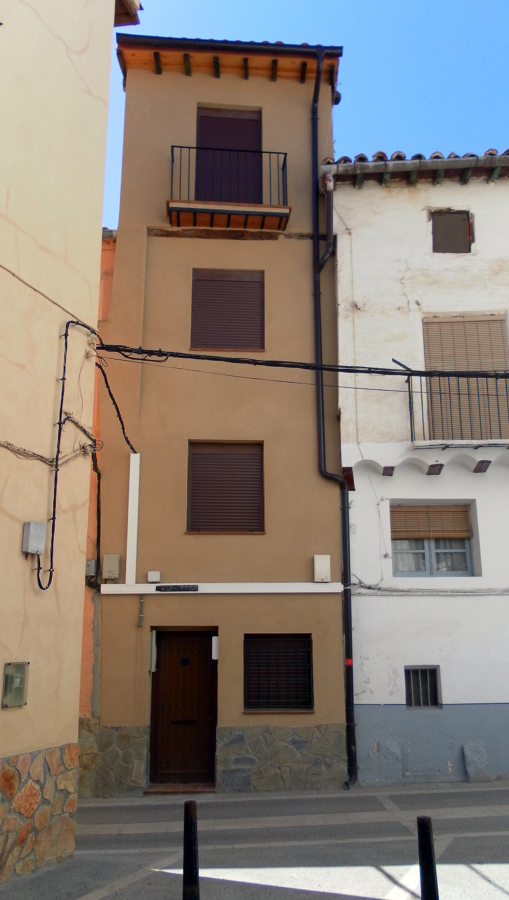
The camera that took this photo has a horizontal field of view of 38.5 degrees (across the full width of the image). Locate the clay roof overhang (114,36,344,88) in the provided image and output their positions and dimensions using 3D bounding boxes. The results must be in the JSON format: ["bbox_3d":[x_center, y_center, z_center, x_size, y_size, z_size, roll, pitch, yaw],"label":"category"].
[{"bbox_3d":[-0.394,-6.398,11.956,3.600,0.350,0.700,1,-13,-4],"label":"clay roof overhang"}]

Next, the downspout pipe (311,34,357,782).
[{"bbox_3d":[1.161,-0.968,10.784,0.470,11.080,0.680,1,-13,-4],"label":"downspout pipe"}]

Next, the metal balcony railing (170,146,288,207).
[{"bbox_3d":[-0.403,-4.213,11.569,1.807,0.980,0.440,1,-13,-4],"label":"metal balcony railing"}]

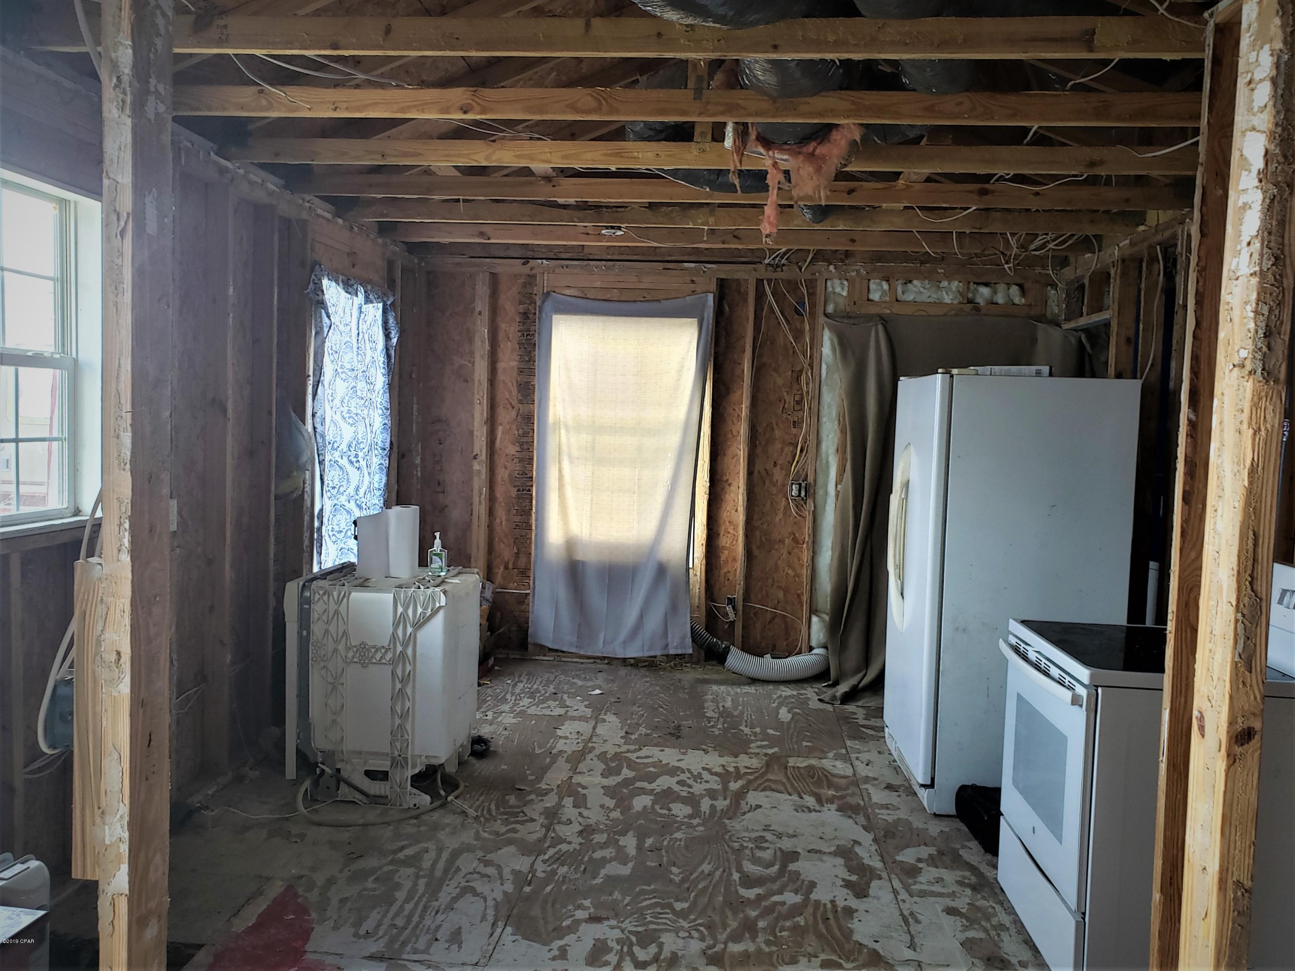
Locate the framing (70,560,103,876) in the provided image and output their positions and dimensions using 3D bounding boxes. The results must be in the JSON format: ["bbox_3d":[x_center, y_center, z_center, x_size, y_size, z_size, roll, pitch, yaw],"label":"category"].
[{"bbox_3d":[-0.728,0.304,1.286,0.038,0.420,0.040,2,4,5],"label":"framing"}]

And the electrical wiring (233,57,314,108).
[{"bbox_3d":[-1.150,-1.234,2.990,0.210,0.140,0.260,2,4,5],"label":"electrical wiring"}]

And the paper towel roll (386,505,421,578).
[{"bbox_3d":[-0.990,0.227,3.961,0.130,0.280,0.130,2,3,0],"label":"paper towel roll"}]

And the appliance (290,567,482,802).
[{"bbox_3d":[-1.067,0.790,4.042,0.615,0.844,0.600,2,4,5],"label":"appliance"}]

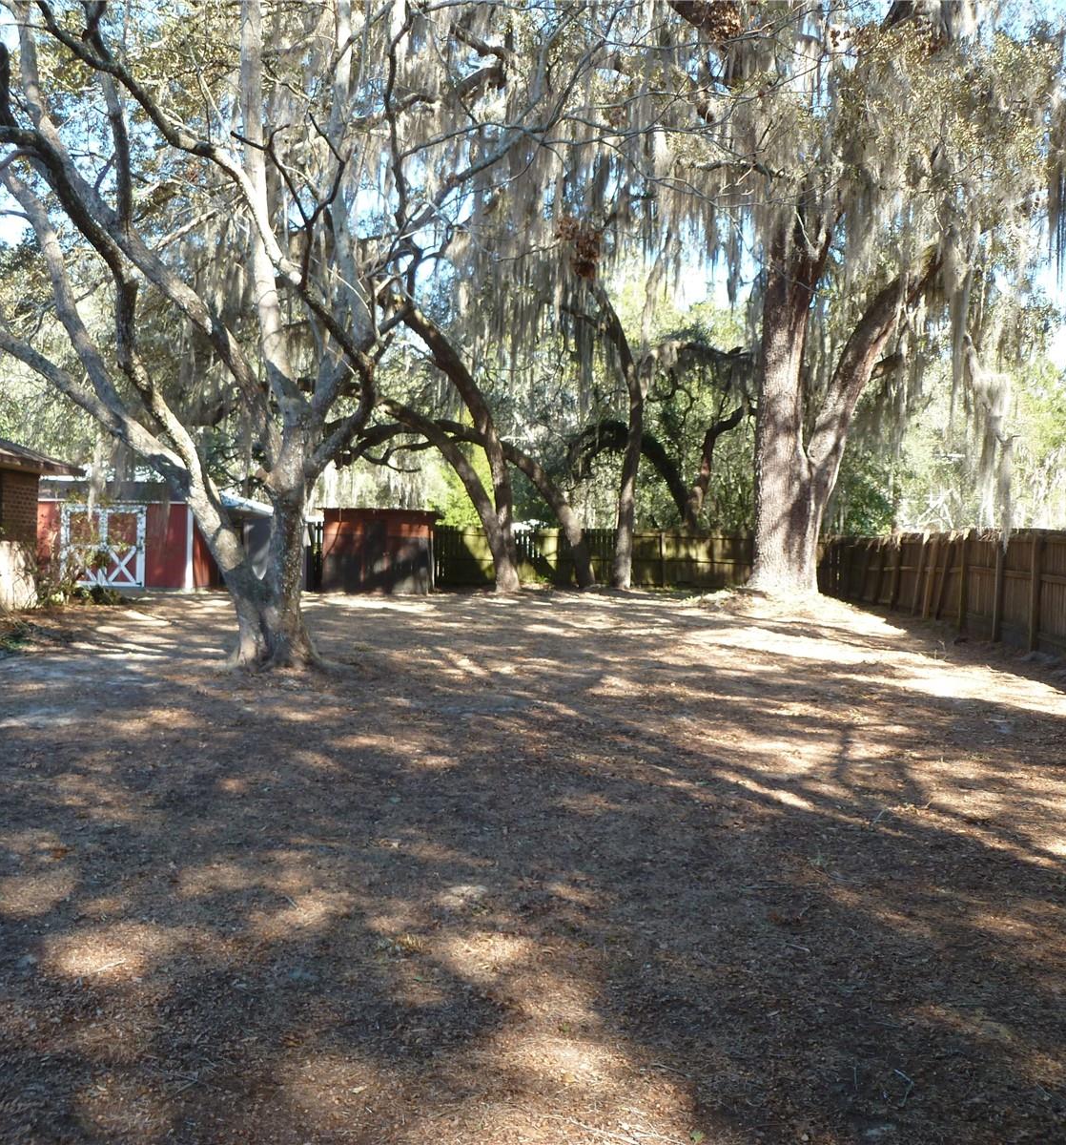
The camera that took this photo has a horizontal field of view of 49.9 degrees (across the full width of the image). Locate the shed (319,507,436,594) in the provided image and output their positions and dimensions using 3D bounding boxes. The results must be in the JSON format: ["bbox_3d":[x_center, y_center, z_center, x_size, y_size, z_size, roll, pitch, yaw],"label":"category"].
[{"bbox_3d":[-3.719,-0.527,27.400,2.700,2.000,1.900,2,2,3],"label":"shed"}]

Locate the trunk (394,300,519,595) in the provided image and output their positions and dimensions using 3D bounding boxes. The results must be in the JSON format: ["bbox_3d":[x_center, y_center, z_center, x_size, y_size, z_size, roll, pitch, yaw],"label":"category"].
[{"bbox_3d":[-1.920,-3.154,29.300,3.100,7.250,1.400,2,2,3],"label":"trunk"}]

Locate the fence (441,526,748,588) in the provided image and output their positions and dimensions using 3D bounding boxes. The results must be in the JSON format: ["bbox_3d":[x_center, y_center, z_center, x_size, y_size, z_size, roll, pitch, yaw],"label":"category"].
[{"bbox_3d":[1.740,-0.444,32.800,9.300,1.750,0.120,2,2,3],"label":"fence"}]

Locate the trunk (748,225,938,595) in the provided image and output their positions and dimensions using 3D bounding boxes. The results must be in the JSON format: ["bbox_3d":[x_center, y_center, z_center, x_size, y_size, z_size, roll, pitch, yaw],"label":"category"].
[{"bbox_3d":[7.451,-3.890,27.500,4.300,8.800,2.000,2,2,3],"label":"trunk"}]

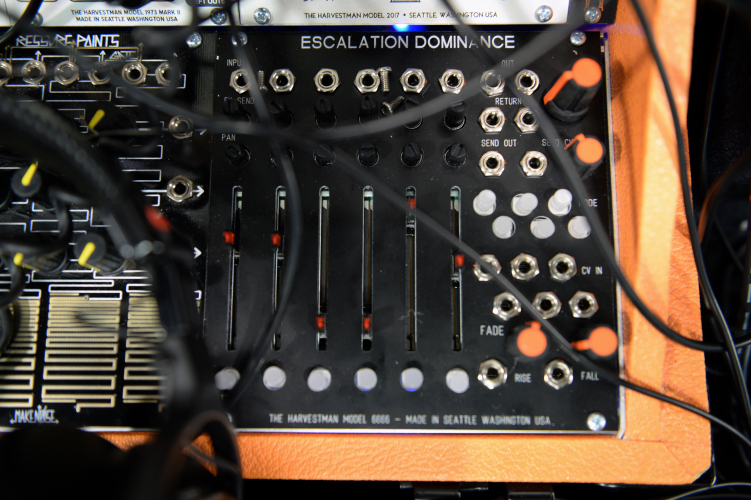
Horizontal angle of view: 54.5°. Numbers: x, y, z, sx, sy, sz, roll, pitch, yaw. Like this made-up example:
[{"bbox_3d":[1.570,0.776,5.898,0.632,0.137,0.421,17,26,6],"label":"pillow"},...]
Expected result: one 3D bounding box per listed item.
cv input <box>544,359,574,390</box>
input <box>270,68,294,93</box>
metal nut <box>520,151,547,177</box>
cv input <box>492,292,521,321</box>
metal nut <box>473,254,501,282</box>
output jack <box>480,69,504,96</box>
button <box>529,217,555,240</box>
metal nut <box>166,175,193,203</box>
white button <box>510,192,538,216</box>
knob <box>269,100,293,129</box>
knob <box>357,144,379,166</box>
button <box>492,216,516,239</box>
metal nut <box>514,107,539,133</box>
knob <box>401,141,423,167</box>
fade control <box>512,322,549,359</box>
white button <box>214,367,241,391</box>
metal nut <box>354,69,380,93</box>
[{"bbox_3d":[0.055,0.038,0.221,0.009,0.003,0.009,0,80,1],"label":"cv input"},{"bbox_3d":[-0.031,-0.056,0.239,0.009,0.002,0.008,0,80,1],"label":"input"},{"bbox_3d":[0.050,-0.027,0.231,0.009,0.003,0.008,0,80,1],"label":"metal nut"},{"bbox_3d":[0.041,0.017,0.225,0.009,0.003,0.009,0,80,1],"label":"cv input"},{"bbox_3d":[0.035,0.006,0.228,0.009,0.003,0.009,0,81,1],"label":"metal nut"},{"bbox_3d":[0.038,-0.054,0.235,0.008,0.003,0.008,0,80,1],"label":"output jack"},{"bbox_3d":[0.052,-0.007,0.228,0.007,0.005,0.007,0,80,1],"label":"button"},{"bbox_3d":[-0.062,-0.019,0.231,0.008,0.003,0.009,0,80,1],"label":"metal nut"},{"bbox_3d":[0.047,-0.014,0.228,0.007,0.007,0.007,0,80,1],"label":"white button"},{"bbox_3d":[-0.030,-0.044,0.231,0.007,0.013,0.007,0,81,0],"label":"knob"},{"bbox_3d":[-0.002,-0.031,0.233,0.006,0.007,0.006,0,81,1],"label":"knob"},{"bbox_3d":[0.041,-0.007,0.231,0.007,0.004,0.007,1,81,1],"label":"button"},{"bbox_3d":[0.049,-0.042,0.235,0.009,0.003,0.008,0,80,1],"label":"metal nut"},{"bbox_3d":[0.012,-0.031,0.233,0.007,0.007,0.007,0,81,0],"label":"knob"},{"bbox_3d":[0.045,0.027,0.215,0.011,0.014,0.011,0,80,1],"label":"fade control"},{"bbox_3d":[-0.045,0.039,0.222,0.007,0.006,0.007,0,81,1],"label":"white button"},{"bbox_3d":[-0.003,-0.055,0.238,0.009,0.003,0.009,0,81,1],"label":"metal nut"}]

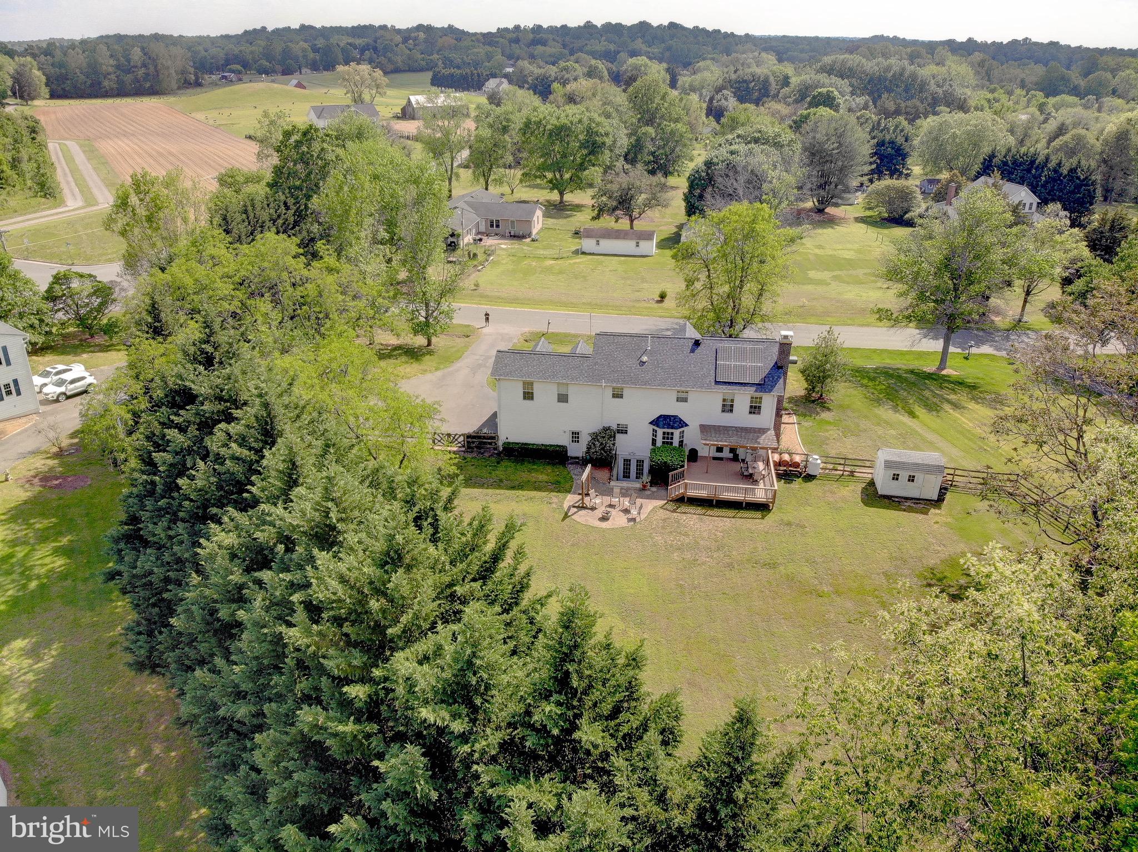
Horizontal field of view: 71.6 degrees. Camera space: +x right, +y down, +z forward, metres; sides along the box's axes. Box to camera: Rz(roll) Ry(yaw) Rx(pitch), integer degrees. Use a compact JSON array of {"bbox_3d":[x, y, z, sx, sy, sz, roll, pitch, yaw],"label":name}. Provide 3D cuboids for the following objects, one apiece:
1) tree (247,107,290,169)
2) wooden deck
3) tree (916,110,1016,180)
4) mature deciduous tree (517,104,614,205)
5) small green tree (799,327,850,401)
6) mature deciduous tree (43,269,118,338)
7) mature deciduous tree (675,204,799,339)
[{"bbox_3d":[-65.490,-61.430,172.700,9.310,15.300,8.850,0,26,0],"label":"tree"},{"bbox_3d":[9.810,3.150,50.820,6.600,1.630,5.400,4,27,7],"label":"wooden deck"},{"bbox_3d":[79.970,-56.860,159.770,19.750,12.810,19.750,0,26,0],"label":"tree"},{"bbox_3d":[-0.520,-45.630,132.780,15.490,16.110,15.490,0,26,0],"label":"mature deciduous tree"},{"bbox_3d":[20.340,-5.080,63.140,4.040,6.070,4.040,0,26,0],"label":"small green tree"},{"bbox_3d":[-49.180,-12.290,79.770,7.620,7.140,7.230,0,26,0],"label":"mature deciduous tree"},{"bbox_3d":[15.270,-13.090,73.220,11.290,14.890,10.730,0,26,0],"label":"mature deciduous tree"}]

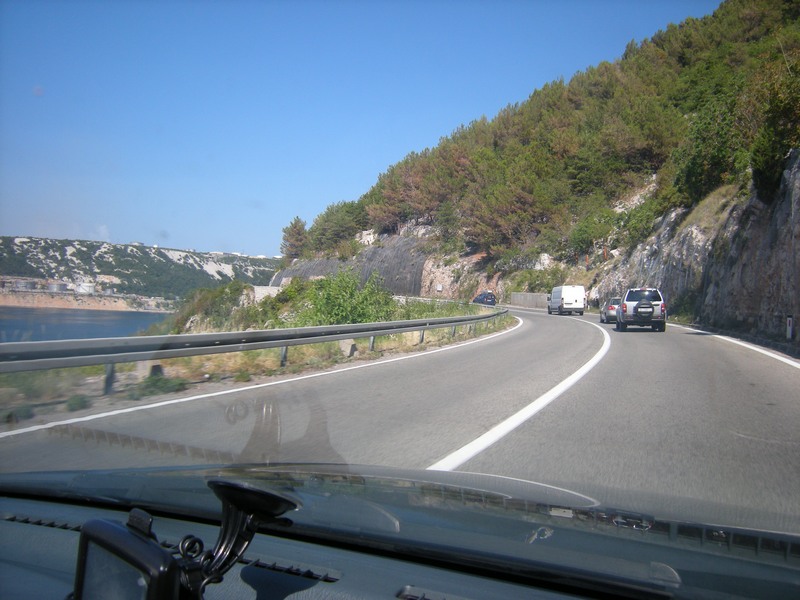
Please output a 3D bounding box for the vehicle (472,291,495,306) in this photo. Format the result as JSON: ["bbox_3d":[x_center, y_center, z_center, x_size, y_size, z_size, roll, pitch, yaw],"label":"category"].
[{"bbox_3d":[11.650,-0.060,88.500,1.760,1.900,4.300,1,0,-14],"label":"vehicle"}]

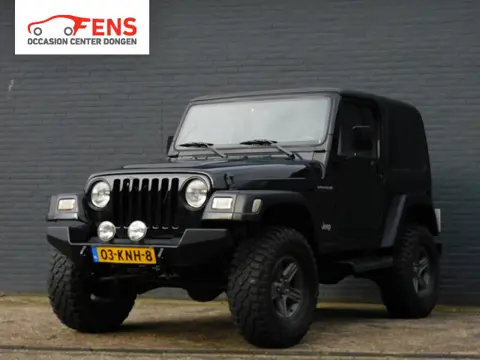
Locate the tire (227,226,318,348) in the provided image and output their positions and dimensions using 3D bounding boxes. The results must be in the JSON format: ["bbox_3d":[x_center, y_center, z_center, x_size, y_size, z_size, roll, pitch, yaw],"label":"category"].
[{"bbox_3d":[0.233,0.716,7.516,0.270,0.810,0.810,-1,-2,31],"label":"tire"}]

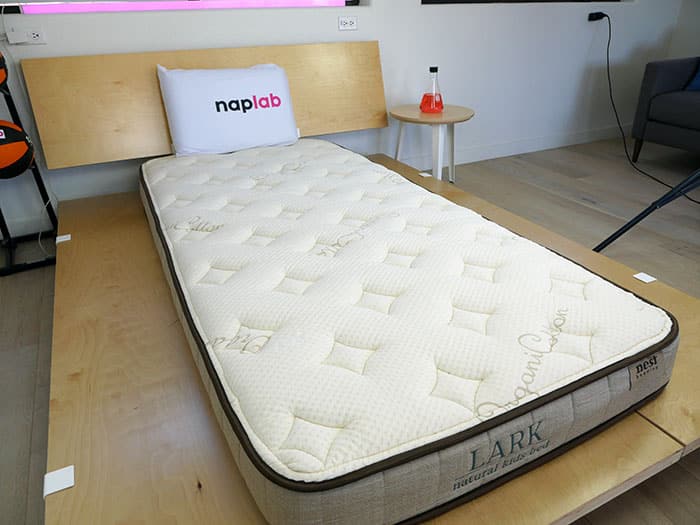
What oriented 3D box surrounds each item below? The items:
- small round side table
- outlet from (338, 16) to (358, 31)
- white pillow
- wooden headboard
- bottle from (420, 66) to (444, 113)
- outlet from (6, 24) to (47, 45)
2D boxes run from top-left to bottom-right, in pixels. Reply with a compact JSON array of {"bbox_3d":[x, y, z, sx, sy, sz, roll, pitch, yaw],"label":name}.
[{"bbox_3d":[0.477,-0.671,2.918,0.485,0.457,0.485,0,28,0],"label":"small round side table"},{"bbox_3d":[-0.007,-1.308,2.652,0.116,0.070,0.010,-14,31,-24],"label":"outlet"},{"bbox_3d":[-0.563,-0.747,2.331,0.595,0.375,0.125,-14,13,-24],"label":"white pillow"},{"bbox_3d":[-0.582,-0.815,2.421,1.718,0.454,0.025,-14,15,-24],"label":"wooden headboard"},{"bbox_3d":[0.483,-1.001,2.804,0.131,0.232,0.131,0,28,0],"label":"bottle"},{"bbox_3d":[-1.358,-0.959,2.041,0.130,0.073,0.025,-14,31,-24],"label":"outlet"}]

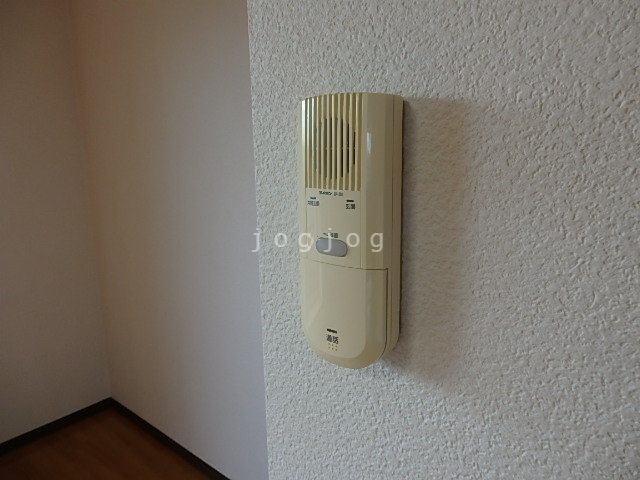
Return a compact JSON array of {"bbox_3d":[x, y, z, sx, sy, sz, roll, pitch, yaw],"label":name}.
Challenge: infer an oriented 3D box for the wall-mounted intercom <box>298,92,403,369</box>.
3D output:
[{"bbox_3d":[0.020,-0.004,0.339,0.072,0.194,0.036,6,12,38],"label":"wall-mounted intercom"}]

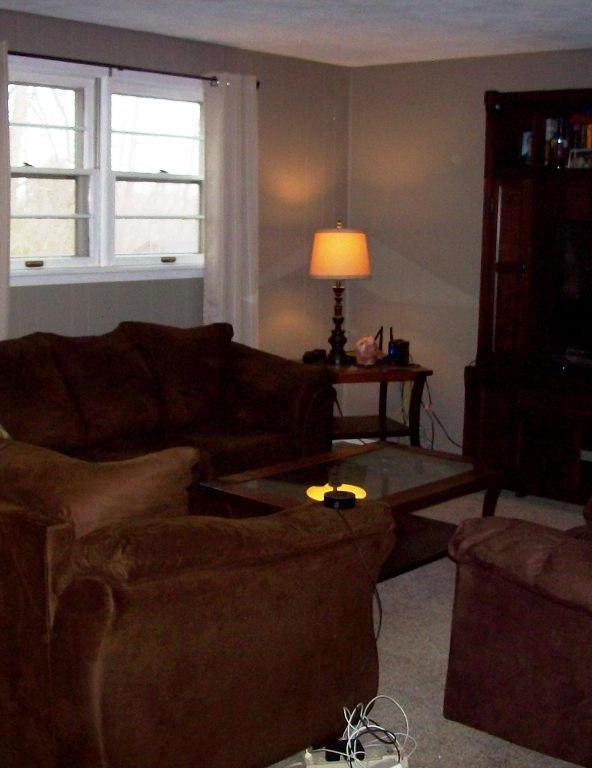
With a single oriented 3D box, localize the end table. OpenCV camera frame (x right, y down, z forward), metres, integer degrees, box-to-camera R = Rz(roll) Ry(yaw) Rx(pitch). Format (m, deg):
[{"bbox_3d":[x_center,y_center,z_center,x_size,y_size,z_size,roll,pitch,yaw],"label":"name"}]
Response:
[{"bbox_3d":[0.408,0.204,6.395,0.650,0.640,0.520,-1,10,-14],"label":"end table"}]

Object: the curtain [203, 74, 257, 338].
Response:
[{"bbox_3d":[-0.376,-0.794,6.107,0.090,1.900,0.420,10,13,41],"label":"curtain"}]

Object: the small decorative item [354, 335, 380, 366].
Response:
[{"bbox_3d":[0.435,-0.207,6.359,0.130,0.180,0.125,-1,10,-14],"label":"small decorative item"}]

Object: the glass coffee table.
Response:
[{"bbox_3d":[0.267,0.620,4.543,0.710,0.460,1.180,10,13,41],"label":"glass coffee table"}]

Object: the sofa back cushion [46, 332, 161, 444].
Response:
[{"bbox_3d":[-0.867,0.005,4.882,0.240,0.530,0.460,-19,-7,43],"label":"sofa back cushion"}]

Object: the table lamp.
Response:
[{"bbox_3d":[0.259,-0.543,6.291,0.370,0.870,0.370,1,10,0],"label":"table lamp"}]

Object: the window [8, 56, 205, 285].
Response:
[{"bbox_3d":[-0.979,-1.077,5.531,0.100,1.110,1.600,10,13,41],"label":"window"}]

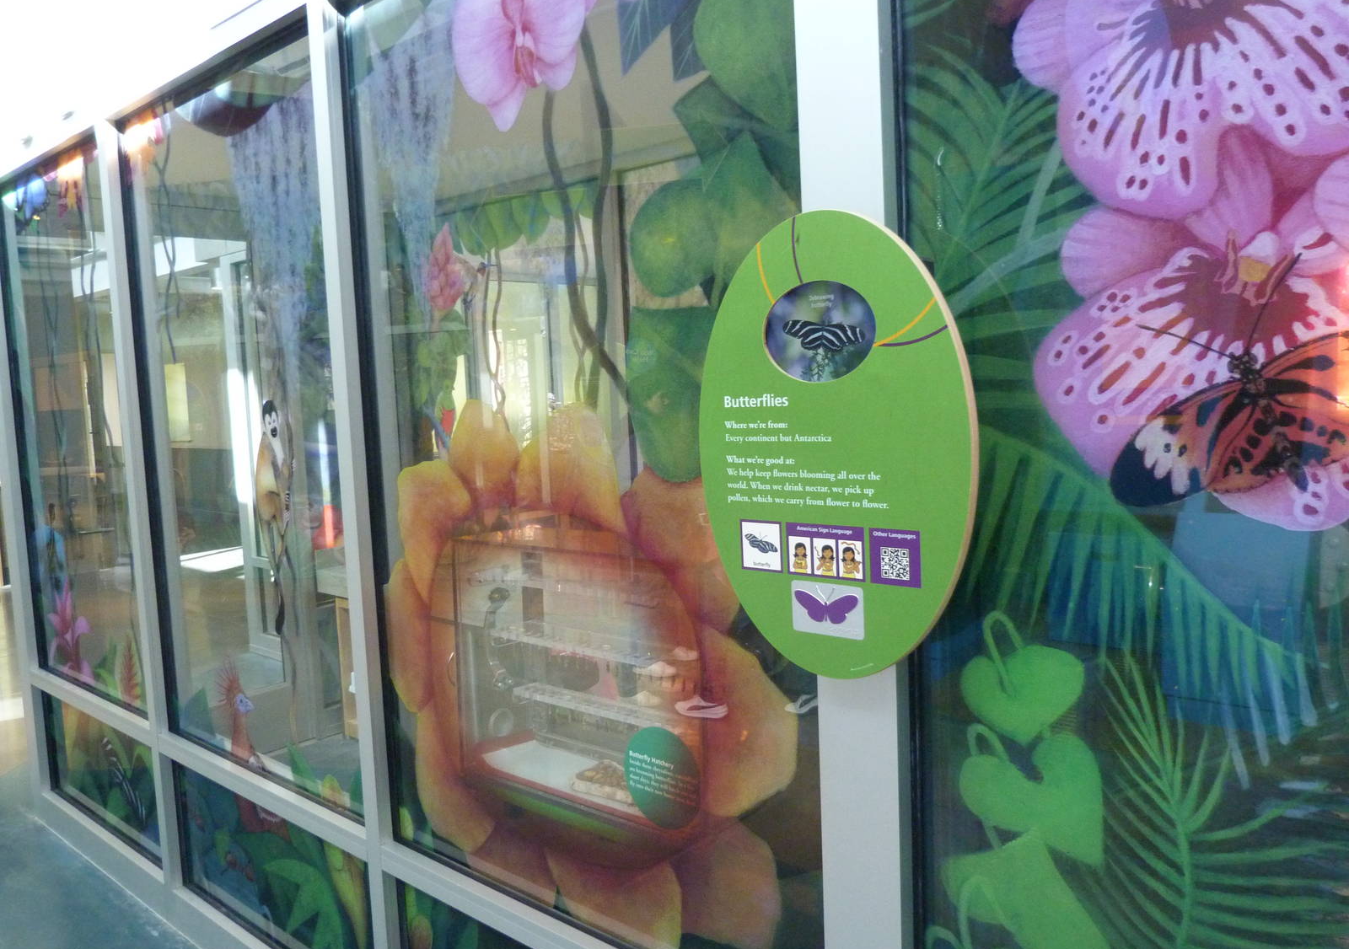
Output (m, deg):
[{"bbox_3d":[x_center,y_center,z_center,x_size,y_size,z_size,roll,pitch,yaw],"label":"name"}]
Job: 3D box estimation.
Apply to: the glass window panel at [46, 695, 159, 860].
[{"bbox_3d":[-1.786,0.930,3.070,1.030,0.385,0.030,2,6,41],"label":"glass window panel"}]

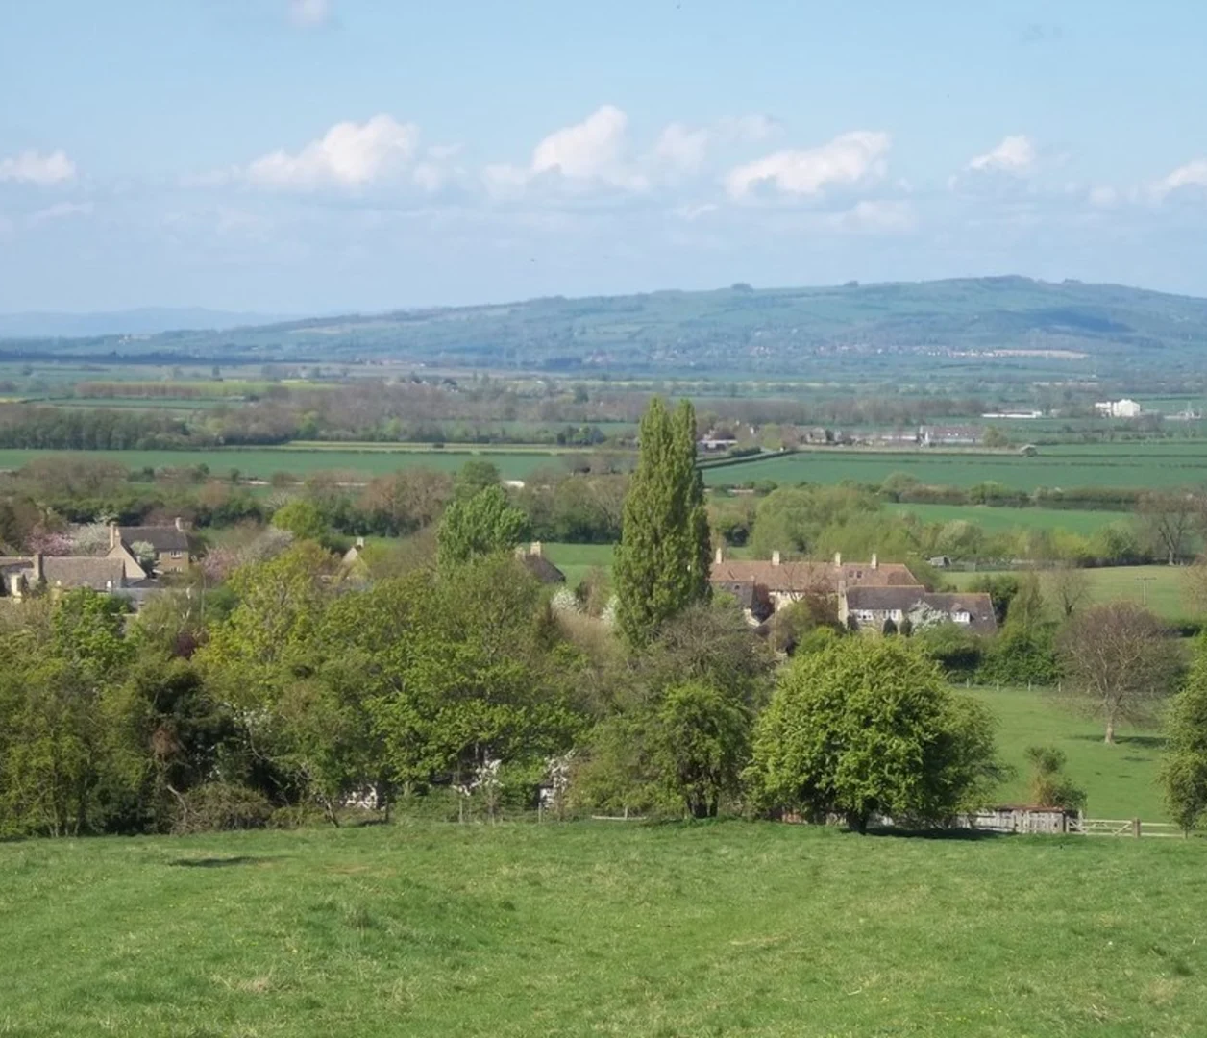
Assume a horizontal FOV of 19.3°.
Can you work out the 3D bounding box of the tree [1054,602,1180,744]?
[{"bbox_3d":[37.610,11.300,260.000,8.990,10.350,8.630,0,3,0],"label":"tree"}]

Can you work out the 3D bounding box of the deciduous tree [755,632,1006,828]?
[{"bbox_3d":[13.670,10.880,180.000,12.620,9.790,12.110,0,3,0],"label":"deciduous tree"}]

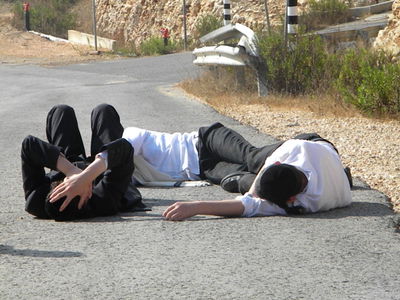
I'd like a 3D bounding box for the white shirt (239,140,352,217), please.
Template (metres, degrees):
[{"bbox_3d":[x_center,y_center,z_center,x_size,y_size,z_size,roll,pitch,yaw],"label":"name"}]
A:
[{"bbox_3d":[0.465,0.111,7.993,0.470,0.340,0.560,-3,4,12],"label":"white shirt"}]

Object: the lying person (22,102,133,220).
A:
[{"bbox_3d":[-0.560,0.031,8.156,0.520,0.460,1.250,0,5,2],"label":"lying person"}]

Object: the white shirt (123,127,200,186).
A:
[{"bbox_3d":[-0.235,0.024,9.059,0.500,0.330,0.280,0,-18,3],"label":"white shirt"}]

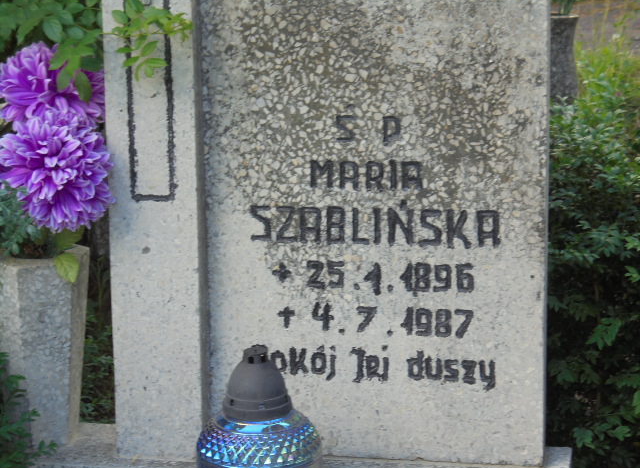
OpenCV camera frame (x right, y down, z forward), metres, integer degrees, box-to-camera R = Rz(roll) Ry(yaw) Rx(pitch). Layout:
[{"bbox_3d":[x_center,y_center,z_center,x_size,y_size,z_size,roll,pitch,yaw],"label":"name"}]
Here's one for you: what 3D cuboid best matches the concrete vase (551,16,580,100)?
[{"bbox_3d":[0.554,-0.379,4.700,0.130,0.290,0.130,-1,11,0],"label":"concrete vase"}]

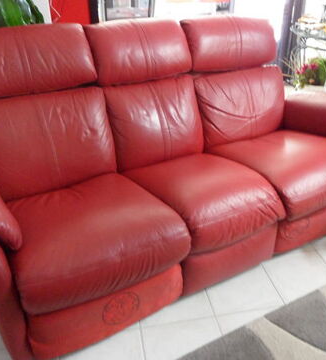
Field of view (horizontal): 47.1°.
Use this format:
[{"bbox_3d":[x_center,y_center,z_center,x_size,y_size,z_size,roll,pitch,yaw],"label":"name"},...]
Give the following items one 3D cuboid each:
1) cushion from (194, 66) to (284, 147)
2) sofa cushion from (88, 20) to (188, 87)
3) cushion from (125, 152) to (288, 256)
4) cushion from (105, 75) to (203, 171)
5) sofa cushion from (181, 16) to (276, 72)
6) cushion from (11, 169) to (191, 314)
[{"bbox_3d":[0.433,-0.477,2.293,0.594,0.438,0.188,-15,16,-23],"label":"cushion"},{"bbox_3d":[-0.128,-0.682,2.001,0.531,0.275,0.175,-15,11,-23],"label":"sofa cushion"},{"bbox_3d":[0.156,0.016,1.774,0.529,0.225,0.713,-15,26,-23],"label":"cushion"},{"bbox_3d":[-0.066,-0.340,2.071,0.529,0.438,0.188,-15,16,-23],"label":"cushion"},{"bbox_3d":[0.372,-0.819,2.224,0.578,0.275,0.175,-15,11,-23],"label":"sofa cushion"},{"bbox_3d":[-0.339,0.152,1.555,0.600,0.225,0.713,-15,26,-23],"label":"cushion"}]

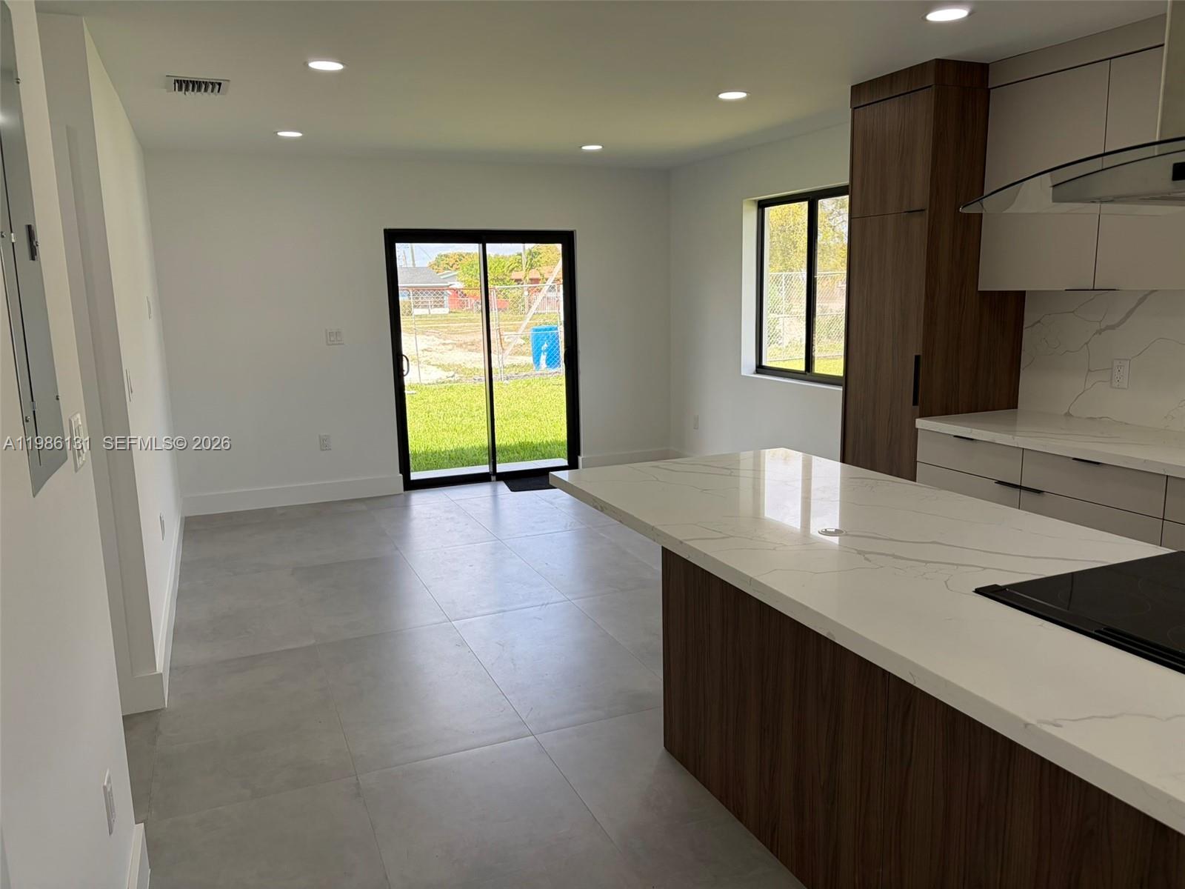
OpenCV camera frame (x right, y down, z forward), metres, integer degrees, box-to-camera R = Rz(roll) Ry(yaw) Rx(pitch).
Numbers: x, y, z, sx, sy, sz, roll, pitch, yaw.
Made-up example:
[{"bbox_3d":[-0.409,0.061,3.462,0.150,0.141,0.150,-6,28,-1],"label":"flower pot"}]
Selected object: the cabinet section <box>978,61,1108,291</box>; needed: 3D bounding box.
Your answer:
[{"bbox_3d":[2.018,-1.096,3.775,0.340,0.868,0.580,-6,11,-22],"label":"cabinet section"}]

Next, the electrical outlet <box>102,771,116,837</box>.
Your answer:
[{"bbox_3d":[-1.092,0.804,2.014,0.009,0.118,0.073,-5,11,-22],"label":"electrical outlet"}]

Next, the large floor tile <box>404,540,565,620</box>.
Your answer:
[{"bbox_3d":[-0.622,0.721,4.857,0.604,0.010,1.187,-6,11,-22],"label":"large floor tile"}]

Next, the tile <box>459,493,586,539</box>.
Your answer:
[{"bbox_3d":[-0.528,0.481,6.165,0.604,0.010,1.187,-6,11,-22],"label":"tile"}]

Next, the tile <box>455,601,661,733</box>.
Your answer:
[{"bbox_3d":[-0.157,0.907,3.781,0.604,0.010,1.187,-6,11,-22],"label":"tile"}]

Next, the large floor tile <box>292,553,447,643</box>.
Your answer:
[{"bbox_3d":[-1.181,0.775,4.626,0.604,0.010,1.187,-6,11,-22],"label":"large floor tile"}]

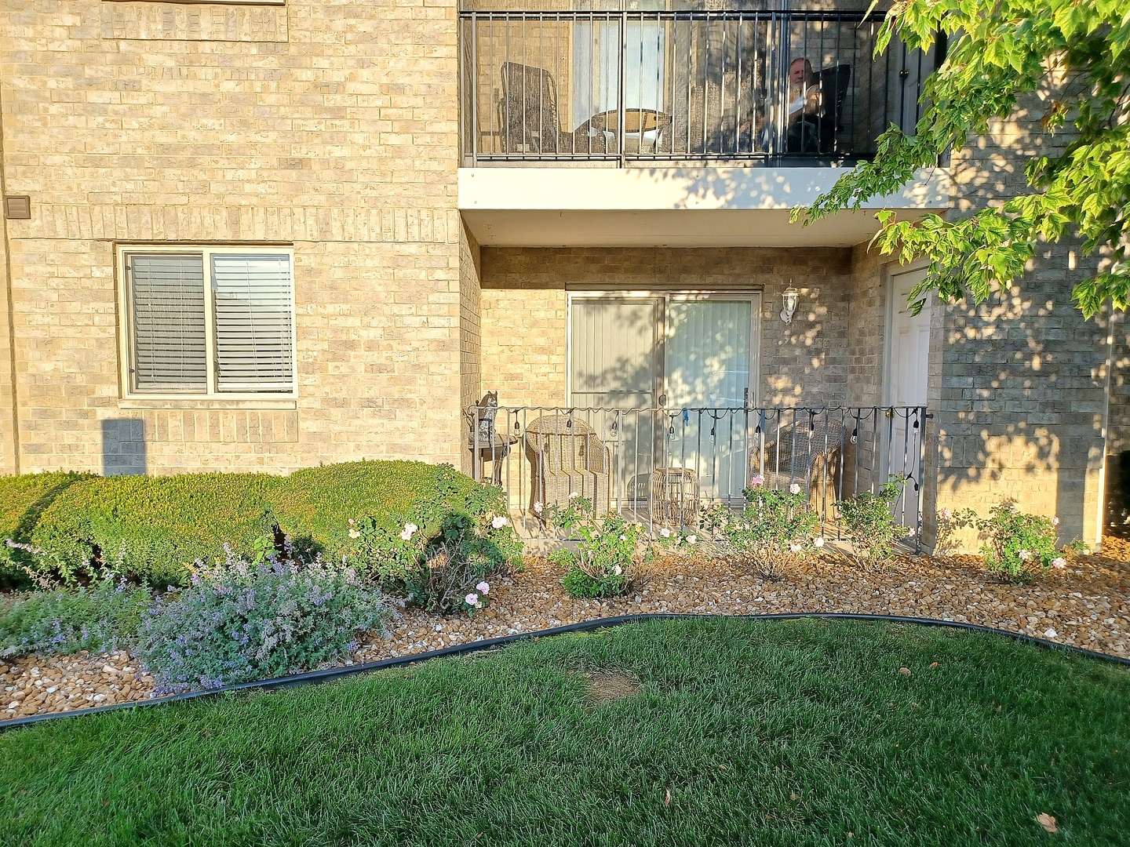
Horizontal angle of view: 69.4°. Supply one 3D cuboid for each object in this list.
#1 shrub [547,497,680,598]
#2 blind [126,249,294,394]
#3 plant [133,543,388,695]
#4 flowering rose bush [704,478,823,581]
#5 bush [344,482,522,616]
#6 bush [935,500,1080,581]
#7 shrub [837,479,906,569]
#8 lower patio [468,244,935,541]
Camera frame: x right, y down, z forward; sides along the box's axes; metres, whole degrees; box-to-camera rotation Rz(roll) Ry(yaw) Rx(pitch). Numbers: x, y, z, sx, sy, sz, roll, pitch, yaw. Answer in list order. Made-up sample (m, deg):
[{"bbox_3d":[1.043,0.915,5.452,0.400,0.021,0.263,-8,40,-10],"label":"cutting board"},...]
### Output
[{"bbox_3d":[0.307,0.764,5.100,0.839,0.590,0.650,0,4,0],"label":"shrub"},{"bbox_3d":[-2.590,-0.740,5.971,1.204,1.046,0.050,0,4,0],"label":"blind"},{"bbox_3d":[-1.477,0.882,4.066,1.160,0.536,0.950,0,4,0],"label":"plant"},{"bbox_3d":[1.314,0.703,5.482,0.796,0.646,0.650,0,4,0],"label":"flowering rose bush"},{"bbox_3d":[-0.769,0.712,4.792,1.005,0.741,0.800,0,4,0],"label":"bush"},{"bbox_3d":[2.991,0.775,5.490,0.907,0.515,0.600,0,4,0],"label":"bush"},{"bbox_3d":[2.127,0.699,5.683,0.487,0.622,0.500,0,4,0],"label":"shrub"},{"bbox_3d":[0.994,-0.392,6.853,3.486,2.380,1.810,0,4,0],"label":"lower patio"}]

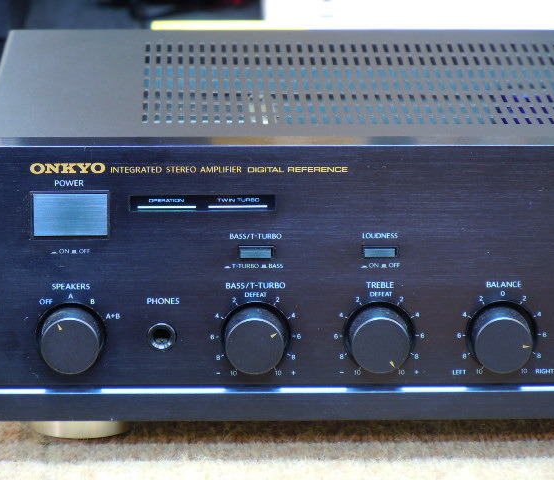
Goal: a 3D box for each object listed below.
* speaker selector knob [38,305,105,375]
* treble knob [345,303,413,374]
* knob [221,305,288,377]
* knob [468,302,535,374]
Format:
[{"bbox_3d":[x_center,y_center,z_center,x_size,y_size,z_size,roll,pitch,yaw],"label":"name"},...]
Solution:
[{"bbox_3d":[-0.082,0.041,1.469,0.026,0.026,0.017,0,13,-1],"label":"speaker selector knob"},{"bbox_3d":[0.041,0.040,1.472,0.026,0.026,0.017,0,13,-1],"label":"treble knob"},{"bbox_3d":[-0.008,0.040,1.470,0.026,0.026,0.017,0,13,-1],"label":"knob"},{"bbox_3d":[0.090,0.040,1.473,0.026,0.026,0.017,0,13,-1],"label":"knob"}]

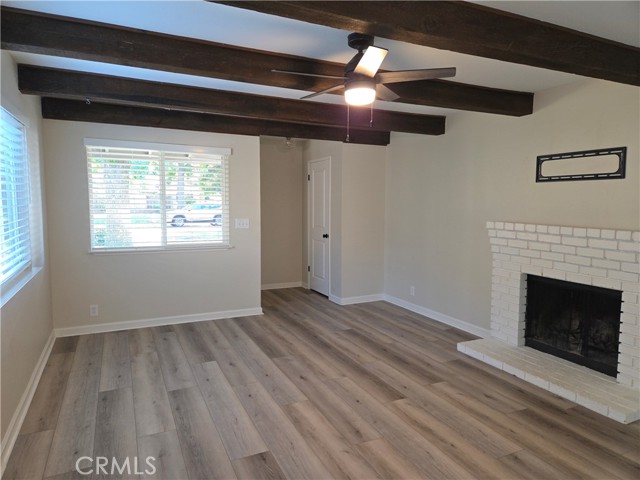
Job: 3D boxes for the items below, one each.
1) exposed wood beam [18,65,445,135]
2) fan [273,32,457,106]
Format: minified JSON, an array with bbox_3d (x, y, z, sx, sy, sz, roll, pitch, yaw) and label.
[{"bbox_3d":[-0.395,-1.259,4.058,4.059,0.194,0.135,-2,6,-26],"label":"exposed wood beam"},{"bbox_3d":[0.246,-1.026,2.610,1.106,0.412,1.106,-2,6,-26],"label":"fan"}]

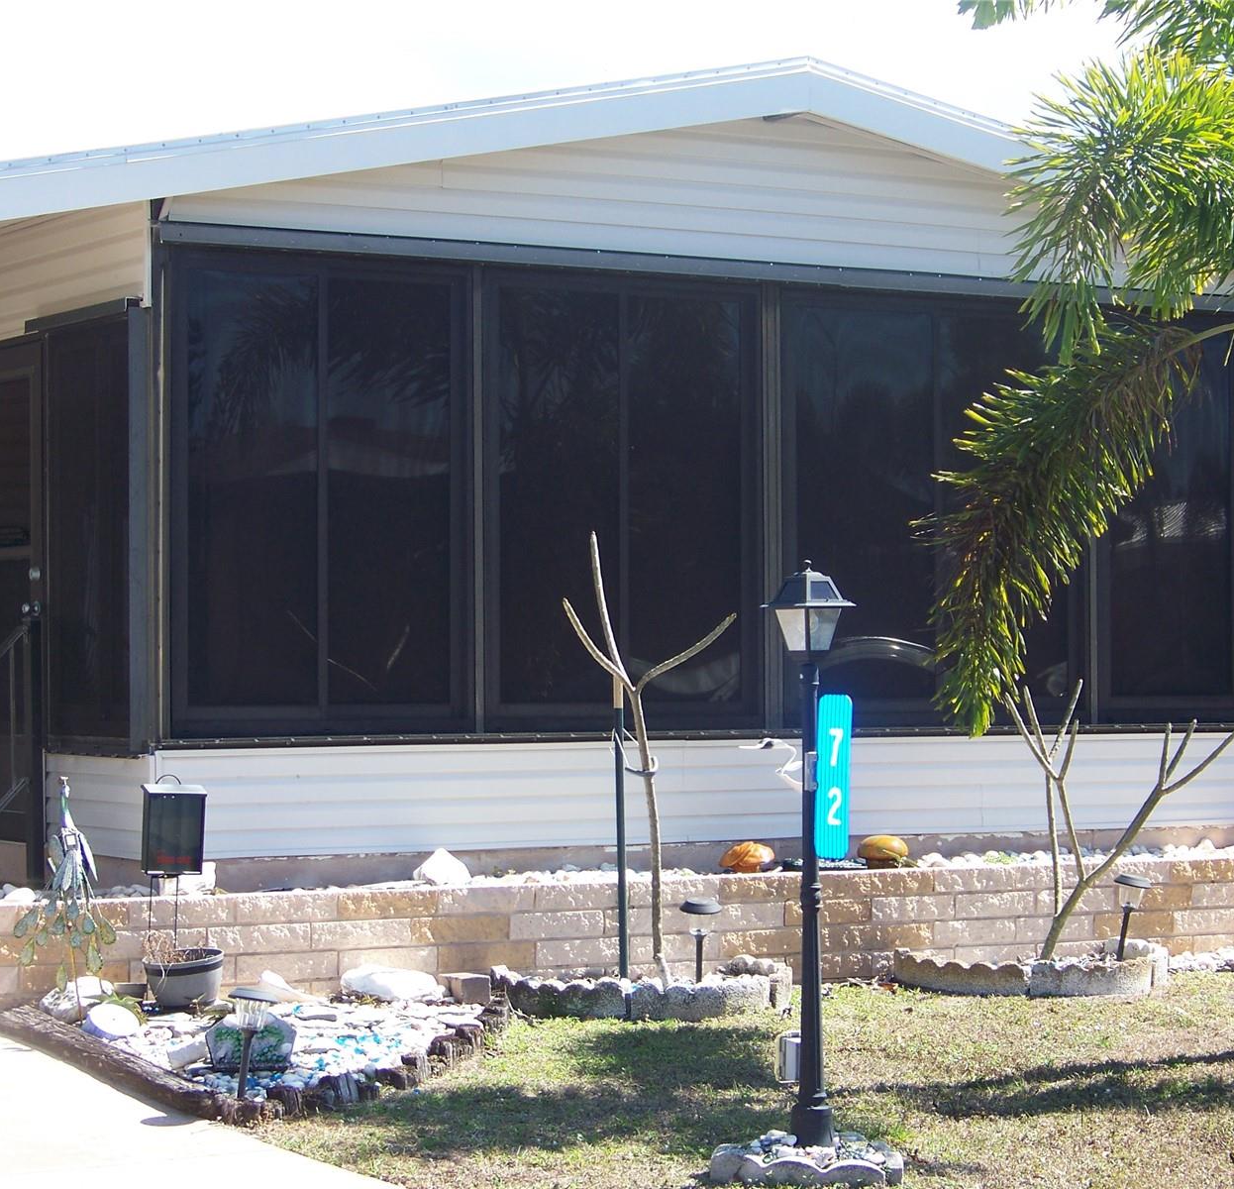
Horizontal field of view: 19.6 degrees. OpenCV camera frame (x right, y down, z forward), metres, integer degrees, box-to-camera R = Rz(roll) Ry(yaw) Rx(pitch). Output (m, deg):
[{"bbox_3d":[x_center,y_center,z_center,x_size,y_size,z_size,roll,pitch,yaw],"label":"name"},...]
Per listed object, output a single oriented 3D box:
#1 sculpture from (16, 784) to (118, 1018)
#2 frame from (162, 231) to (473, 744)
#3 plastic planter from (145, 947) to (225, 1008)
[{"bbox_3d":[-1.849,1.021,12.000,0.345,0.810,0.300,0,-1,-9],"label":"sculpture"},{"bbox_3d":[-1.145,-0.377,13.893,1.330,1.880,0.090,0,-1,-31],"label":"frame"},{"bbox_3d":[-1.493,1.324,12.300,0.277,0.195,0.277,0,-1,0],"label":"plastic planter"}]

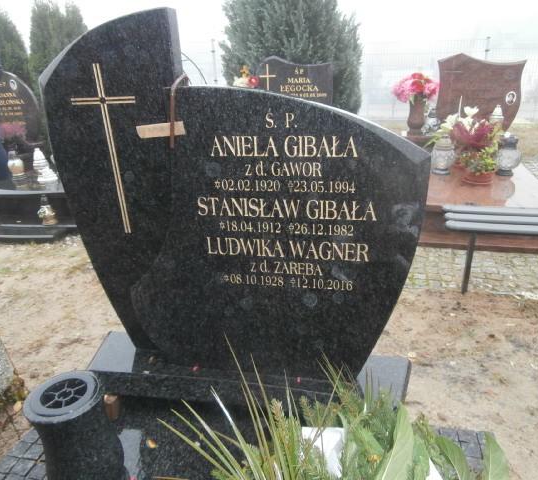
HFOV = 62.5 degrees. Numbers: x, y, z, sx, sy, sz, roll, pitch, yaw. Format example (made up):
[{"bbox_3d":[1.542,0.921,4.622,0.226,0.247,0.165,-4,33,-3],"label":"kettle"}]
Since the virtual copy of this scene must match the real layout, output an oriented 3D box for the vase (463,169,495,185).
[{"bbox_3d":[1.604,-0.482,3.380,0.215,0.110,0.215,3,24,14],"label":"vase"}]

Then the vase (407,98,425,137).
[{"bbox_3d":[1.403,-1.175,4.220,0.150,0.350,0.150,3,24,14],"label":"vase"}]

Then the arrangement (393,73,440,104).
[{"bbox_3d":[1.380,-1.427,4.180,0.420,0.300,0.370,3,24,14],"label":"arrangement"}]

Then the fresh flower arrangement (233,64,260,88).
[{"bbox_3d":[-0.226,-1.620,4.450,0.260,0.260,0.250,3,24,14],"label":"fresh flower arrangement"}]

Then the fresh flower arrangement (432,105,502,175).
[{"bbox_3d":[1.548,-0.776,3.460,0.520,0.490,0.420,3,24,14],"label":"fresh flower arrangement"}]

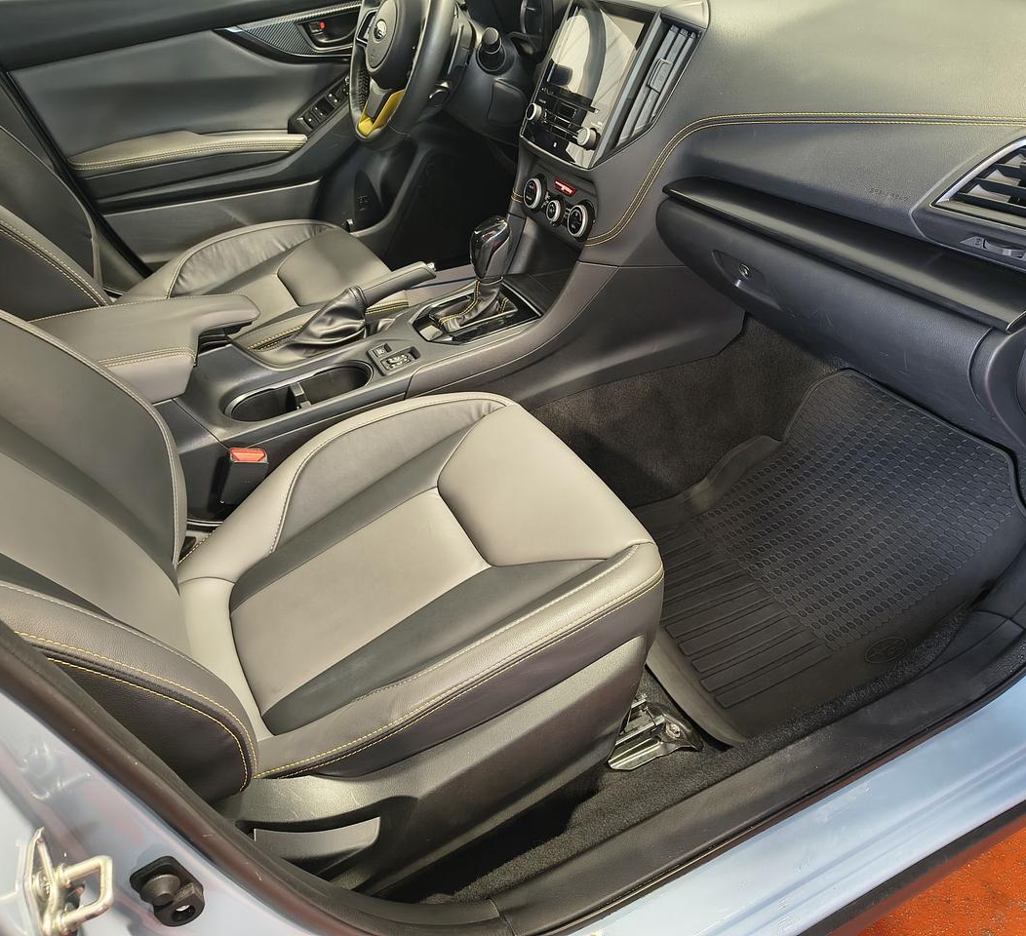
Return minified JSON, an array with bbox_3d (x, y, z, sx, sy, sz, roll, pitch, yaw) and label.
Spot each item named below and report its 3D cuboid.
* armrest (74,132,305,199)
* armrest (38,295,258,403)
[{"bbox_3d":[-0.606,-0.587,1.636,0.420,0.080,0.095,-18,40,-22],"label":"armrest"},{"bbox_3d":[-0.471,-0.144,1.085,0.310,0.073,0.165,-18,40,-22],"label":"armrest"}]

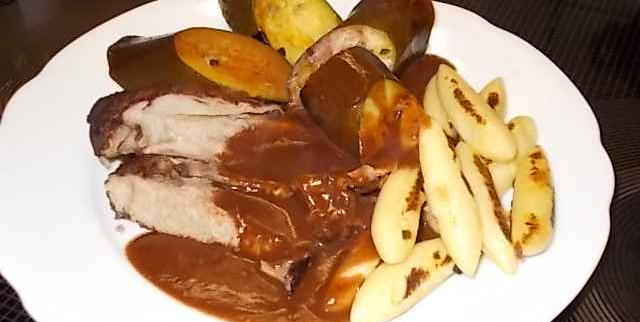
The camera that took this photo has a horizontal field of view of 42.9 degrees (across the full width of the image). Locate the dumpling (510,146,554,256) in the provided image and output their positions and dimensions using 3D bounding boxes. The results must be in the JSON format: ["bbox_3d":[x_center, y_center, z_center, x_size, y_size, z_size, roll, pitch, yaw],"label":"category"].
[{"bbox_3d":[0.084,0.015,0.321,0.016,0.015,0.058,8,43,10],"label":"dumpling"}]

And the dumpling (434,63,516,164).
[{"bbox_3d":[0.065,-0.021,0.345,0.017,0.016,0.065,-14,43,-13],"label":"dumpling"}]

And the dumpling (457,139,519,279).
[{"bbox_3d":[0.064,0.016,0.318,0.014,0.013,0.067,-8,49,-7],"label":"dumpling"}]

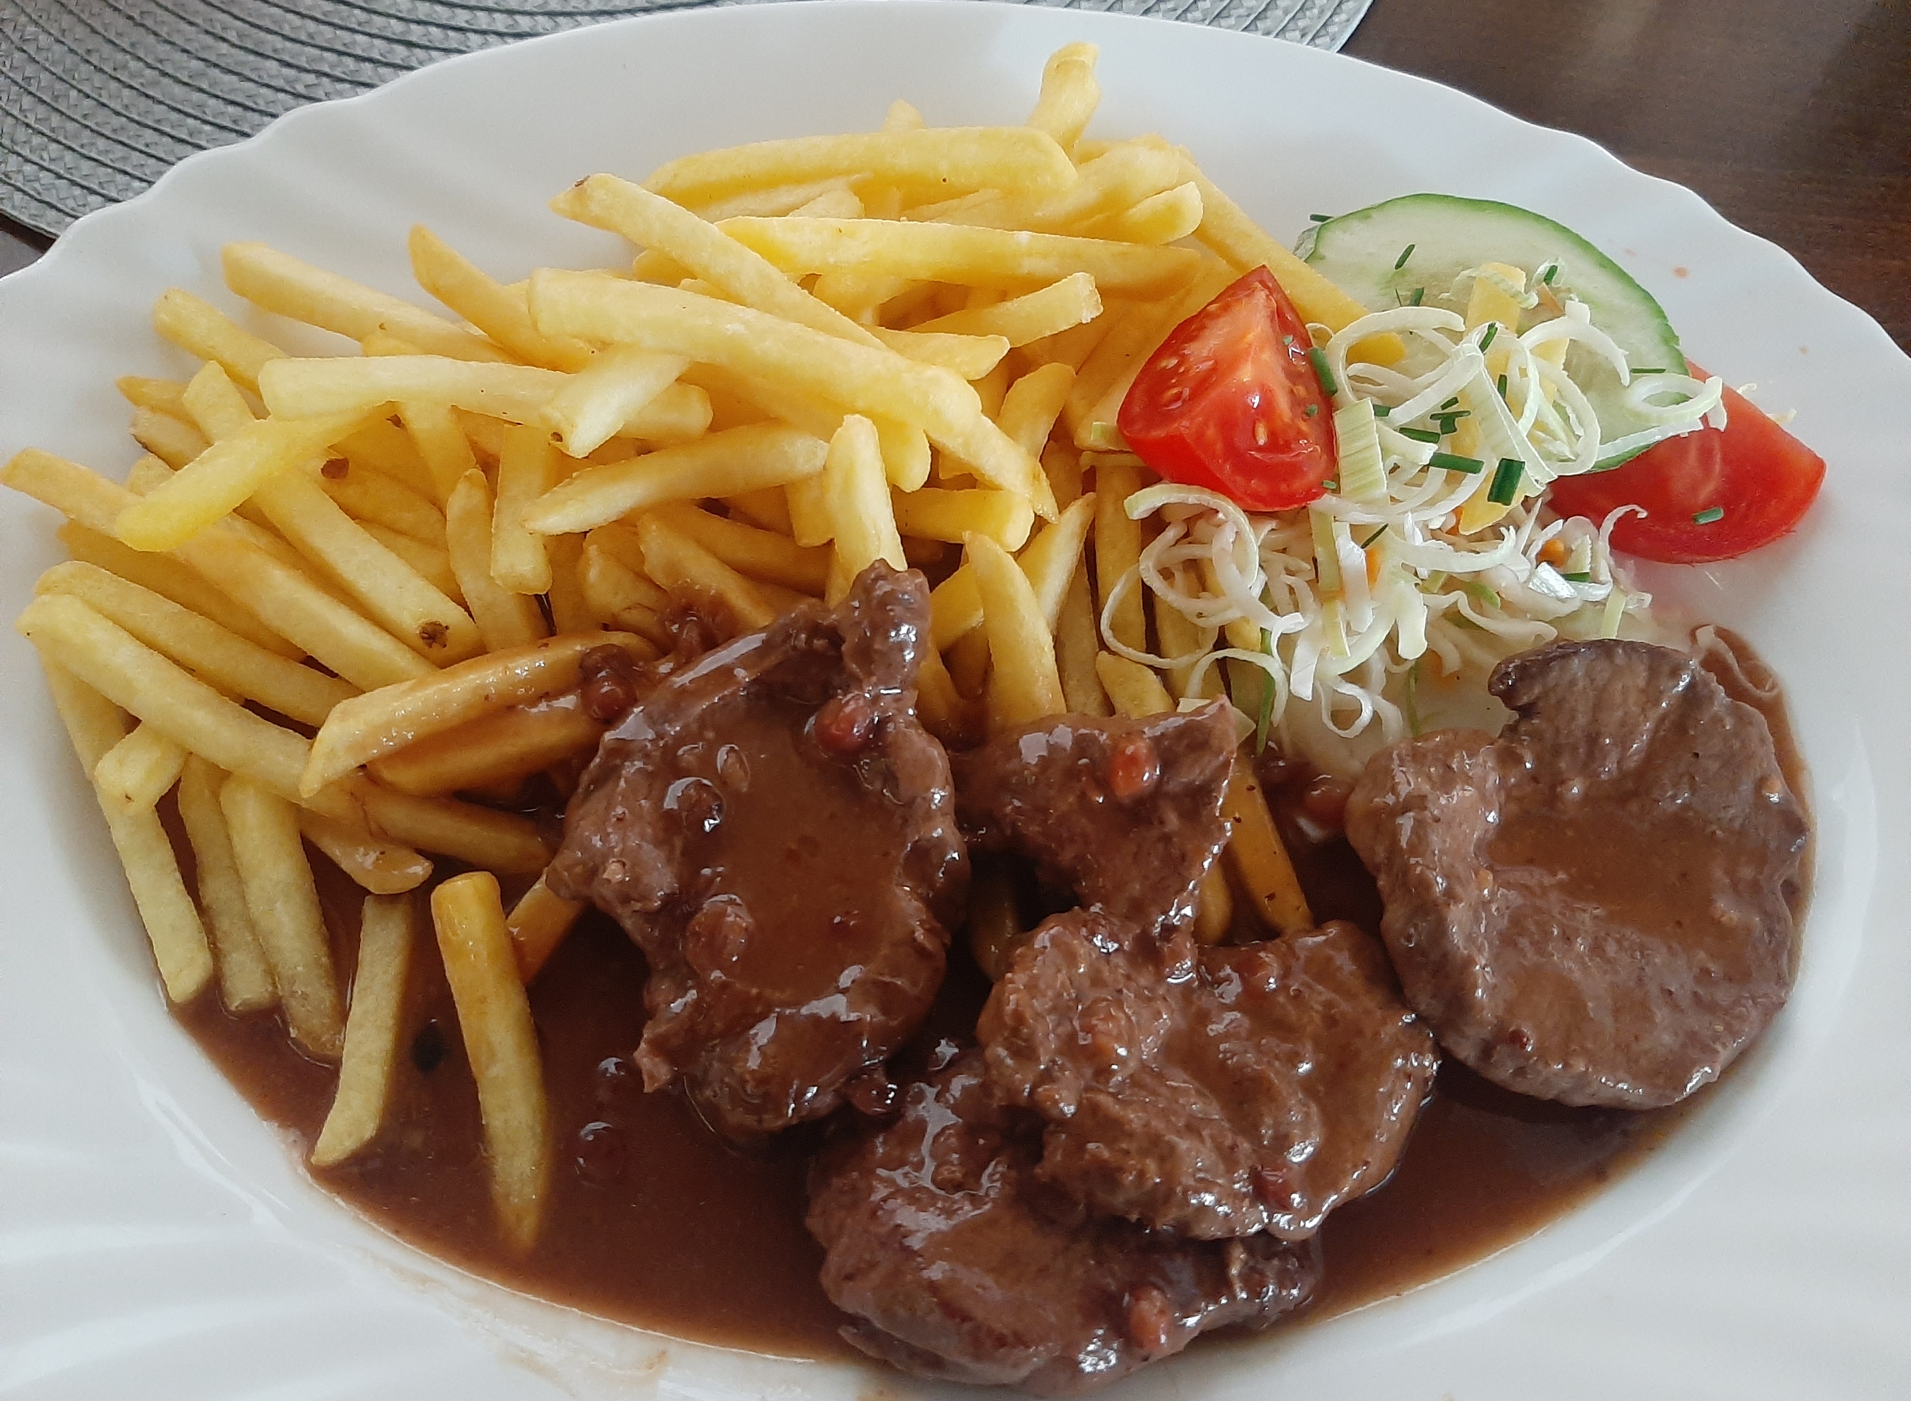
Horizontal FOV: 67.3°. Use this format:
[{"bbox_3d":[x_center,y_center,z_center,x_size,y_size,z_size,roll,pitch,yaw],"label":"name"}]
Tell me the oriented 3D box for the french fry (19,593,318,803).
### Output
[{"bbox_3d":[-0.101,0.001,0.189,0.049,0.008,0.009,30,68,3],"label":"french fry"}]

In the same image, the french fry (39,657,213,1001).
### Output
[{"bbox_3d":[-0.112,0.015,0.193,0.007,0.007,0.050,-25,82,-12],"label":"french fry"}]

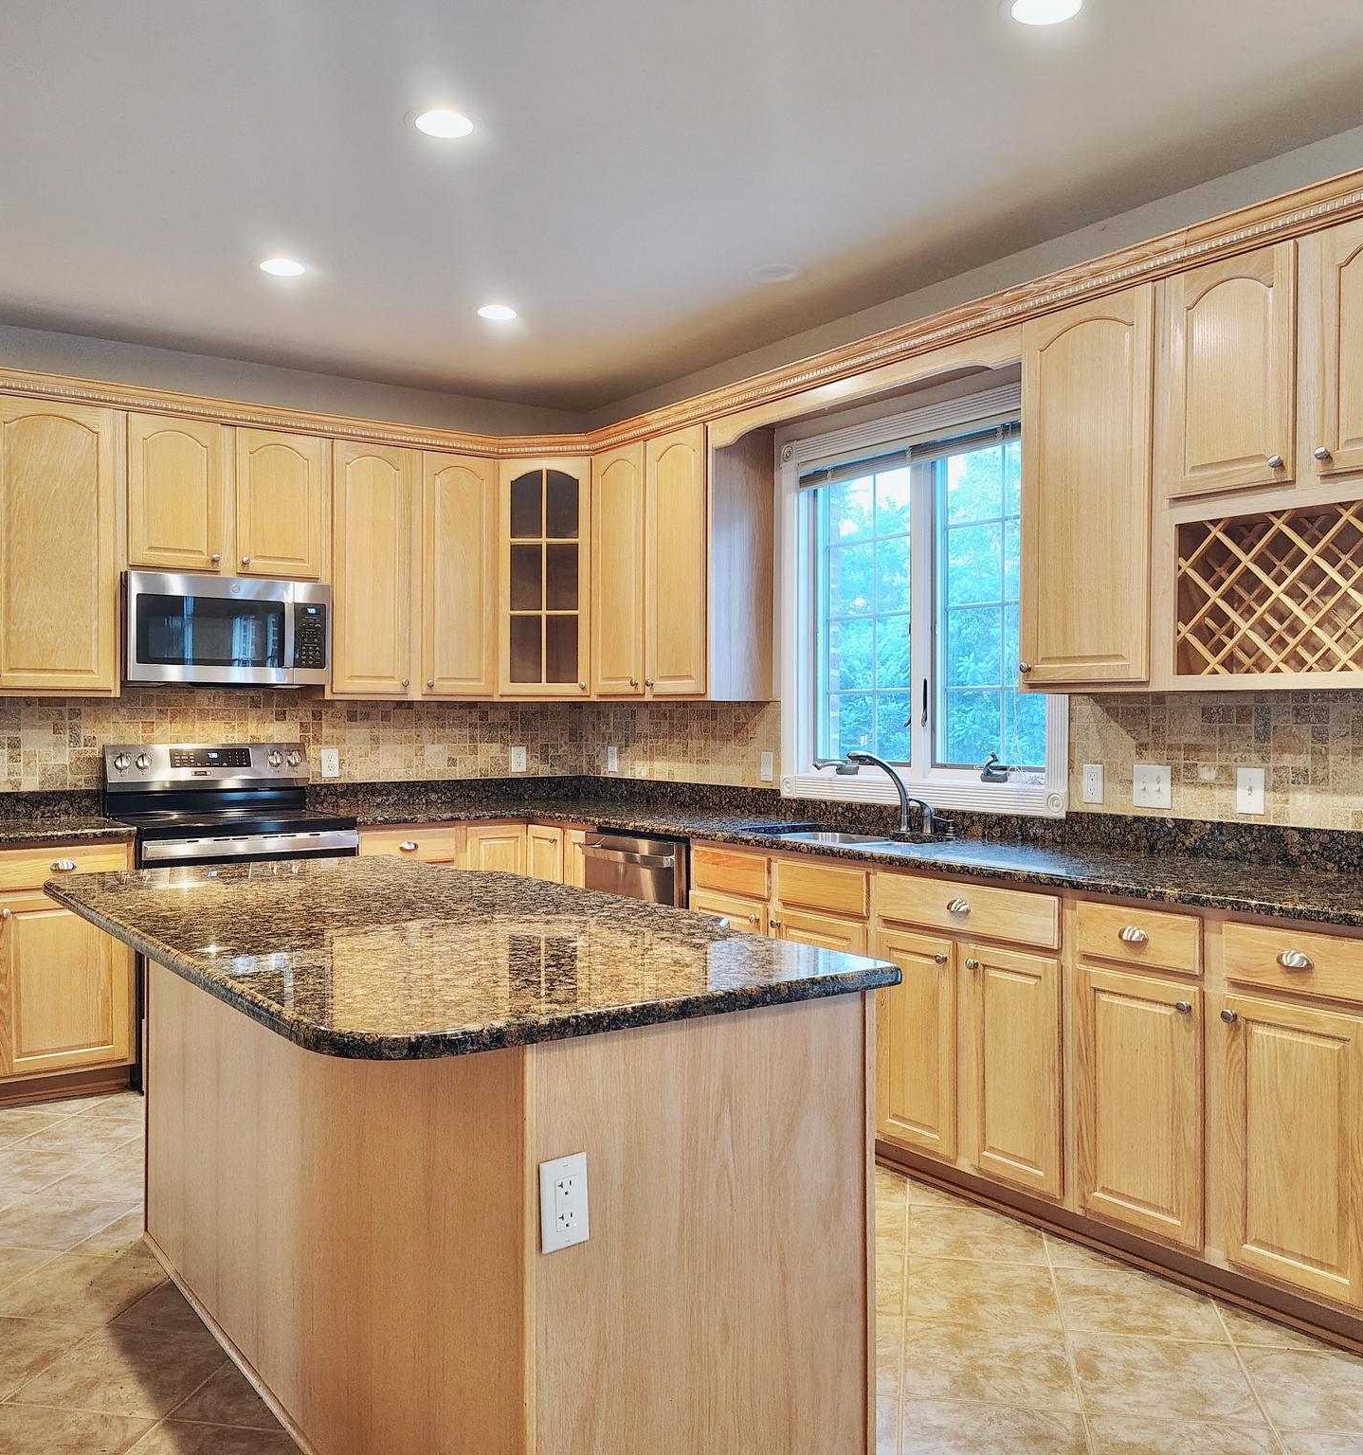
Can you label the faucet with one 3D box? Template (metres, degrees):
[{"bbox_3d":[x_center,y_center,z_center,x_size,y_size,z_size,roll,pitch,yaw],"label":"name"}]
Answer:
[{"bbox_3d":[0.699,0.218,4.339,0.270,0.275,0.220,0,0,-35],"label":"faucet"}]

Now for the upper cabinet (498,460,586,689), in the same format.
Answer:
[{"bbox_3d":[-0.551,-0.629,5.843,0.410,1.030,0.380,0,0,10],"label":"upper cabinet"}]

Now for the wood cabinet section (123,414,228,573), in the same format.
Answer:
[{"bbox_3d":[-1.956,-0.864,5.103,0.368,0.567,0.324,0,0,-35],"label":"wood cabinet section"}]

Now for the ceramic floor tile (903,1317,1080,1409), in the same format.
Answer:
[{"bbox_3d":[0.614,1.273,2.683,0.328,0.010,0.328,0,0,10],"label":"ceramic floor tile"}]

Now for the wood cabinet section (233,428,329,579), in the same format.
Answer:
[{"bbox_3d":[-1.616,-0.852,5.267,0.377,0.567,0.295,0,0,-35],"label":"wood cabinet section"}]

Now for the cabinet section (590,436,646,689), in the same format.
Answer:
[{"bbox_3d":[-0.145,-0.625,5.521,0.295,1.015,0.416,0,0,-35],"label":"cabinet section"}]

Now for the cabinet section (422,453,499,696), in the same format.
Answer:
[{"bbox_3d":[-1.022,-0.637,5.763,0.350,1.020,0.324,0,0,-35],"label":"cabinet section"}]

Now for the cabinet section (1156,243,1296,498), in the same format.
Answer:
[{"bbox_3d":[1.418,-0.833,3.298,0.295,0.563,0.377,0,0,-35],"label":"cabinet section"}]

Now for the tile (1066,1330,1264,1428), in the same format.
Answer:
[{"bbox_3d":[0.941,1.274,2.624,0.328,0.010,0.328,0,0,10],"label":"tile"}]

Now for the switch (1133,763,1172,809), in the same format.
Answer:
[{"bbox_3d":[1.310,0.167,3.757,0.015,0.118,0.118,0,0,-35],"label":"switch"}]

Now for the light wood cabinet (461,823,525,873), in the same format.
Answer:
[{"bbox_3d":[-0.903,0.781,5.586,0.310,0.830,0.580,0,1,-35],"label":"light wood cabinet"}]

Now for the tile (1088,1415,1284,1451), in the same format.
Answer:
[{"bbox_3d":[0.882,1.276,2.297,0.328,0.010,0.328,0,0,10],"label":"tile"}]

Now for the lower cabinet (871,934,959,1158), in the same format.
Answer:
[{"bbox_3d":[0.840,0.861,3.820,0.510,0.600,0.315,0,0,-35],"label":"lower cabinet"}]

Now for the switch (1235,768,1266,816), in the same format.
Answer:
[{"bbox_3d":[1.479,0.165,3.480,0.013,0.116,0.074,0,1,-35],"label":"switch"}]

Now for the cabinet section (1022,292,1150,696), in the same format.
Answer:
[{"bbox_3d":[1.203,-0.622,3.676,0.324,1.020,0.425,0,0,-35],"label":"cabinet section"}]

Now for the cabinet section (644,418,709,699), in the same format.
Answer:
[{"bbox_3d":[0.092,-0.622,5.184,0.295,1.015,0.416,0,0,-35],"label":"cabinet section"}]

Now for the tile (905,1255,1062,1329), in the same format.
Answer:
[{"bbox_3d":[0.682,1.280,3.032,0.337,0.010,0.337,0,0,10],"label":"tile"}]

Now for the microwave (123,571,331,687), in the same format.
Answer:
[{"bbox_3d":[-1.778,-0.355,5.155,0.757,0.410,0.390,0,0,-35],"label":"microwave"}]

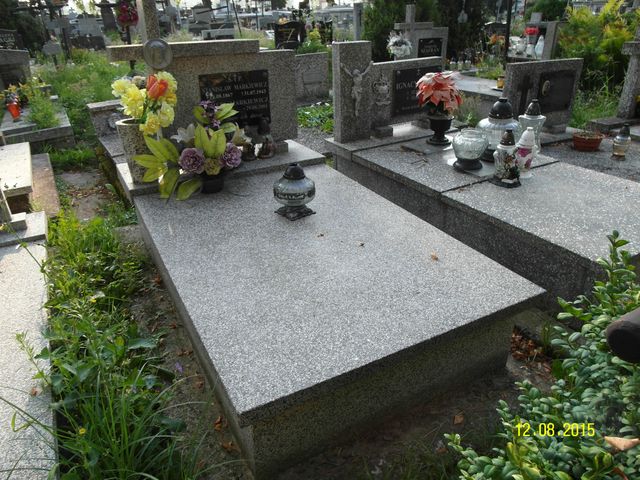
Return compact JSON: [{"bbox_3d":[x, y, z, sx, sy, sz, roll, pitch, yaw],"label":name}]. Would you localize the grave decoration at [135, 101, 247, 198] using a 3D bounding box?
[{"bbox_3d":[-0.652,-0.466,2.322,0.510,0.440,0.317,-14,31,-25],"label":"grave decoration"}]

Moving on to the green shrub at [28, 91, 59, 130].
[{"bbox_3d":[-2.805,-1.307,4.437,0.297,0.342,0.267,-15,31,-25],"label":"green shrub"}]

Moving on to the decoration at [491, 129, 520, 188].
[{"bbox_3d":[1.046,-0.456,2.424,0.138,0.289,0.124,-15,31,-25],"label":"decoration"}]

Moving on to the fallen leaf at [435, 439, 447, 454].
[{"bbox_3d":[0.369,0.638,1.358,0.044,0.022,0.048,-14,31,-25],"label":"fallen leaf"}]

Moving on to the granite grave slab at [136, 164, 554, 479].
[{"bbox_3d":[-0.095,0.117,2.034,1.126,0.326,1.637,-14,31,-25],"label":"granite grave slab"}]

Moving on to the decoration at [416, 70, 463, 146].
[{"bbox_3d":[0.864,-0.924,3.134,0.309,0.462,0.309,0,28,0],"label":"decoration"}]

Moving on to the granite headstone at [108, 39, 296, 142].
[{"bbox_3d":[-0.608,-0.819,2.544,1.010,0.581,0.111,-15,30,-25],"label":"granite headstone"}]

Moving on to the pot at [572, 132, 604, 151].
[{"bbox_3d":[2.120,-0.766,3.480,0.214,0.107,0.171,-15,31,-25],"label":"pot"}]

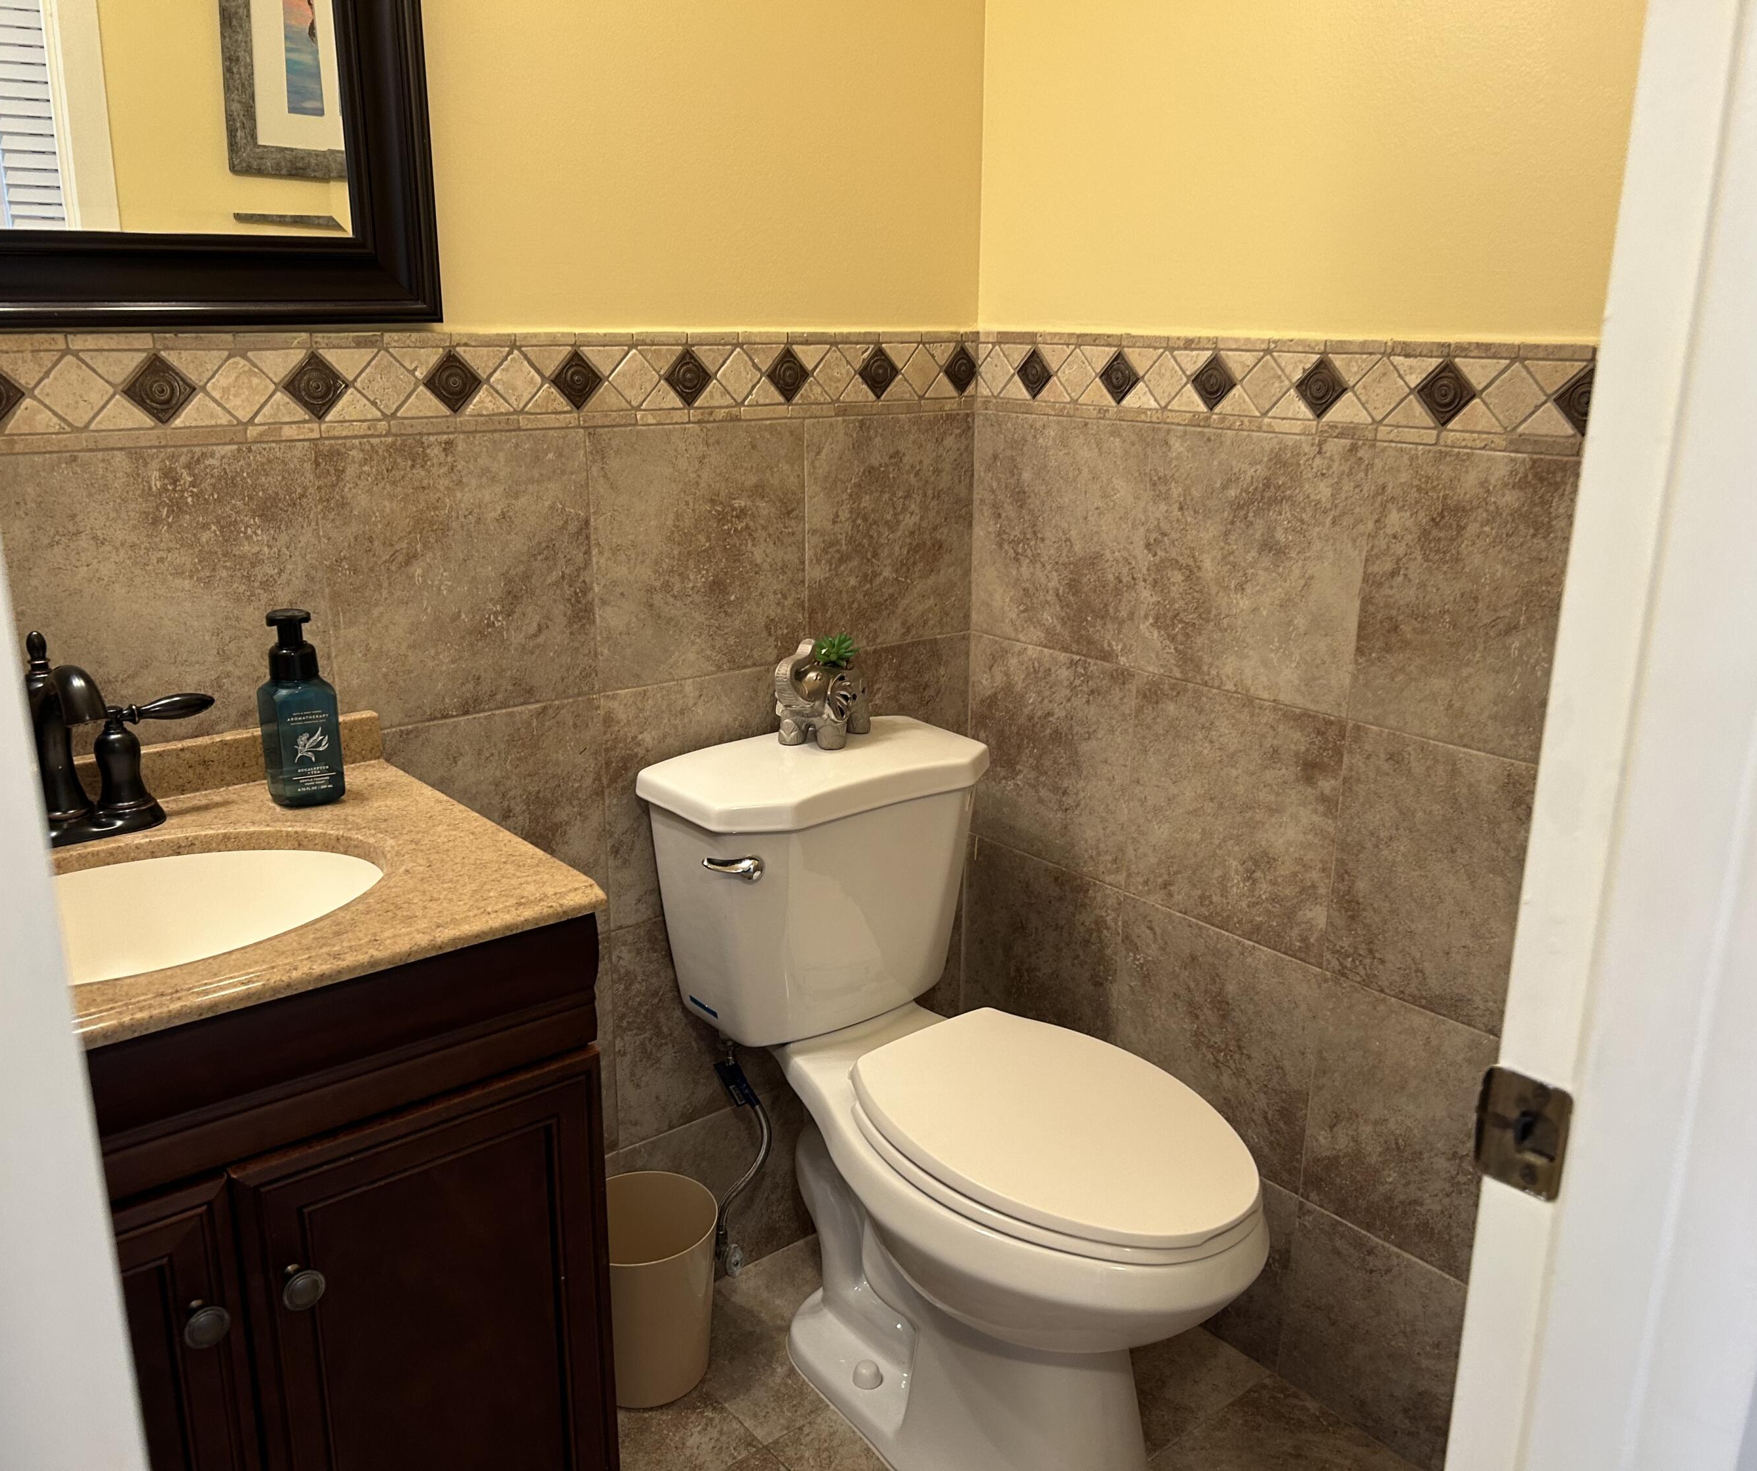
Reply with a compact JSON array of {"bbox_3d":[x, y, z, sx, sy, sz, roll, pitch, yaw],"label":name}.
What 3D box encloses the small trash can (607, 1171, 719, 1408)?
[{"bbox_3d":[-0.297,0.709,1.867,0.200,0.220,0.200,0,16,0],"label":"small trash can"}]

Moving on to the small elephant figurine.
[{"bbox_3d":[-0.073,-0.057,1.877,0.085,0.132,0.121,9,18,29],"label":"small elephant figurine"}]

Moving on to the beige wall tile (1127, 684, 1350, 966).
[{"bbox_3d":[0.429,0.097,1.806,0.010,0.301,0.307,-12,20,-38],"label":"beige wall tile"}]

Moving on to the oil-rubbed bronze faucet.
[{"bbox_3d":[-0.704,0.011,1.277,0.274,0.186,0.159,-12,20,-38],"label":"oil-rubbed bronze faucet"}]

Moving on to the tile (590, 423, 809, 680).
[{"bbox_3d":[-0.213,-0.223,1.796,0.305,0.306,0.010,-12,20,-38],"label":"tile"}]

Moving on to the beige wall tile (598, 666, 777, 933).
[{"bbox_3d":[-0.217,0.071,1.891,0.305,0.305,0.010,-12,20,-38],"label":"beige wall tile"}]

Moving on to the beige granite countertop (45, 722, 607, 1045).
[{"bbox_3d":[-0.628,0.115,1.222,0.640,0.081,0.482,-12,20,-38],"label":"beige granite countertop"}]

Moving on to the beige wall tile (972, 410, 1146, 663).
[{"bbox_3d":[0.235,-0.267,1.963,0.010,0.305,0.305,-12,20,-38],"label":"beige wall tile"}]

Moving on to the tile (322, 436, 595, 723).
[{"bbox_3d":[-0.450,-0.172,1.609,0.303,0.306,0.010,-12,20,-38],"label":"tile"}]

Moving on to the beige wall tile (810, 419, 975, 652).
[{"bbox_3d":[0.018,-0.273,1.979,0.287,0.306,0.010,-12,20,-38],"label":"beige wall tile"}]

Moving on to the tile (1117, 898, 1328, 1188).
[{"bbox_3d":[0.428,0.390,1.899,0.010,0.305,0.305,-12,20,-38],"label":"tile"}]

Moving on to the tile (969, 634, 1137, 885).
[{"bbox_3d":[0.233,0.030,2.036,0.010,0.301,0.307,-12,20,-38],"label":"tile"}]

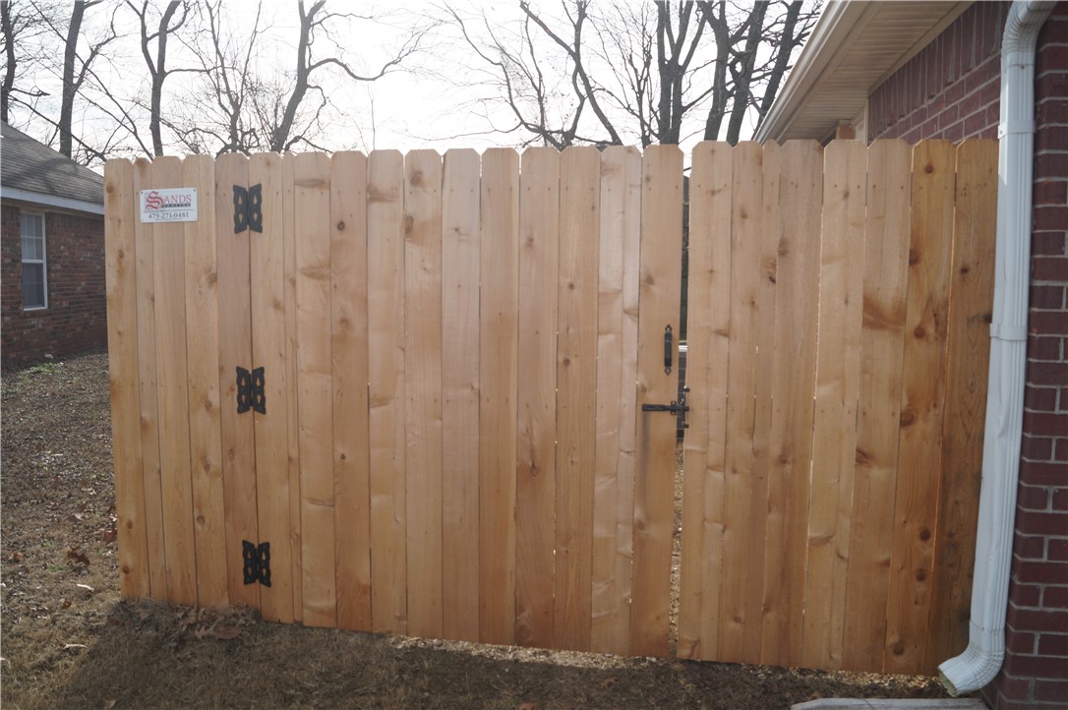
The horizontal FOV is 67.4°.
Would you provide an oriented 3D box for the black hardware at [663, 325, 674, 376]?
[{"bbox_3d":[0.464,-0.017,2.760,0.028,0.173,0.048,1,6,10],"label":"black hardware"}]

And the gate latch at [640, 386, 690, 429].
[{"bbox_3d":[0.459,0.184,2.779,0.162,0.140,0.050,1,6,10],"label":"gate latch"}]

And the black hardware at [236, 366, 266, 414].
[{"bbox_3d":[-1.078,0.136,3.053,0.117,0.182,0.018,1,6,10],"label":"black hardware"}]

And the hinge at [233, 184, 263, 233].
[{"bbox_3d":[-1.067,-0.545,2.989,0.117,0.182,0.018,1,6,10],"label":"hinge"}]

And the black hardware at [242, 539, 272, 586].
[{"bbox_3d":[-1.078,0.814,3.116,0.117,0.182,0.018,1,6,10],"label":"black hardware"}]

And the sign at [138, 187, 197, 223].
[{"bbox_3d":[-1.389,-0.567,3.049,0.240,0.134,0.007,1,6,10],"label":"sign"}]

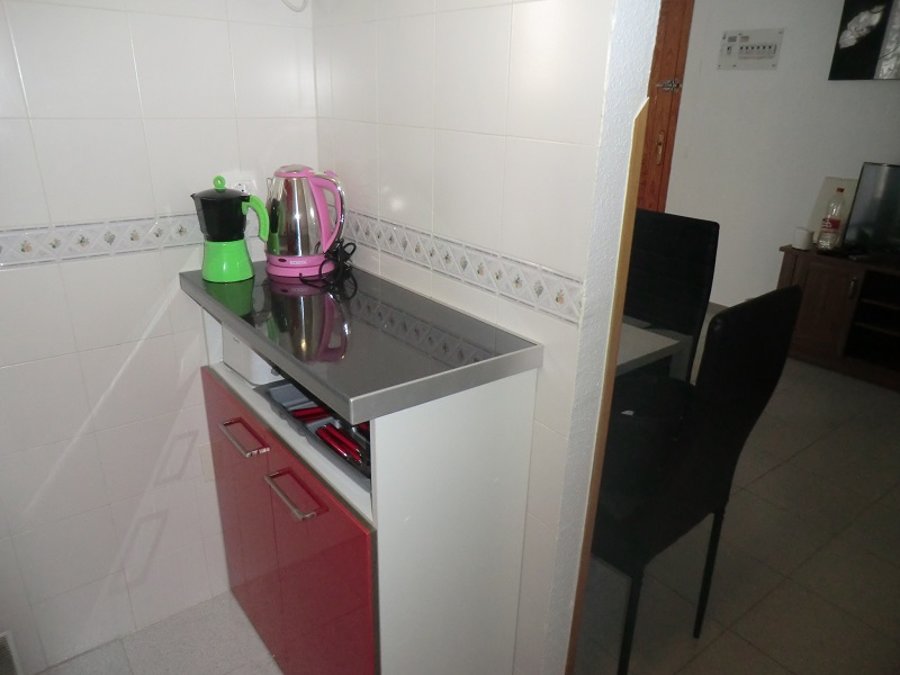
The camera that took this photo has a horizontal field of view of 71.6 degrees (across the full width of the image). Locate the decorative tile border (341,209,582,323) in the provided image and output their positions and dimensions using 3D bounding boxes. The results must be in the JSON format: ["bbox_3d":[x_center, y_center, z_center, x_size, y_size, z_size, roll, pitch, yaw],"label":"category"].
[{"bbox_3d":[-0.053,-0.179,1.300,0.012,0.072,0.842,-15,26,-36],"label":"decorative tile border"}]

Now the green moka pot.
[{"bbox_3d":[-0.490,-0.248,1.407,0.166,0.226,0.115,1,21,-1],"label":"green moka pot"}]

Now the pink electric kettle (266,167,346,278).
[{"bbox_3d":[-0.339,-0.278,1.472,0.195,0.243,0.158,4,21,7],"label":"pink electric kettle"}]

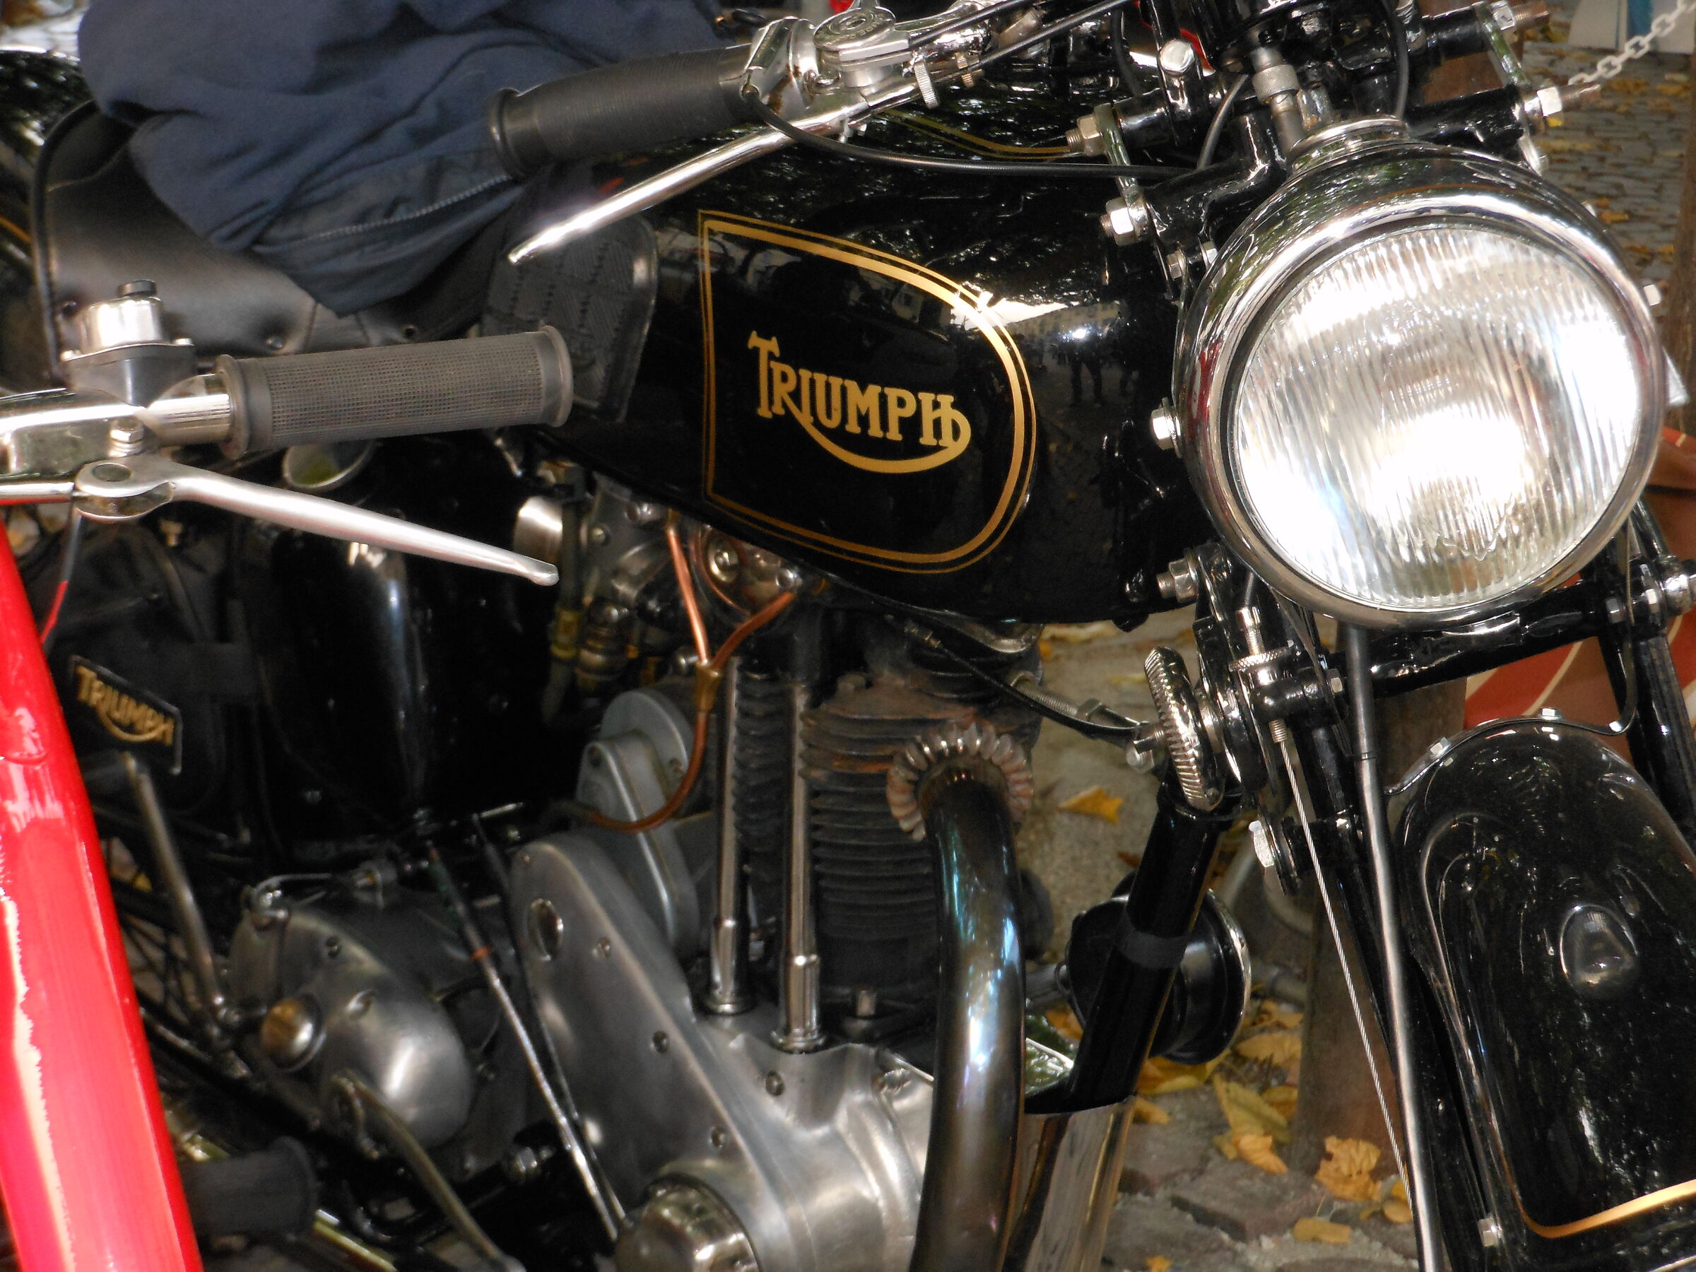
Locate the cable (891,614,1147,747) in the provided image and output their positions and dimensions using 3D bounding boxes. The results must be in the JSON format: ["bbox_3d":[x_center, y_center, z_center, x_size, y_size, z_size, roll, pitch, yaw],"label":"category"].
[{"bbox_3d":[0.085,0.023,2.100,0.022,0.032,0.180,-13,24,-37],"label":"cable"}]

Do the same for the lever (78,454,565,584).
[{"bbox_3d":[-0.188,-0.041,1.500,0.172,0.025,0.038,12,22,5],"label":"lever"}]

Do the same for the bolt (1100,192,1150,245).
[{"bbox_3d":[0.125,-0.188,1.926,0.018,0.019,0.019,-15,25,3],"label":"bolt"}]

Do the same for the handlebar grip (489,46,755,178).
[{"bbox_3d":[-0.105,-0.245,2.000,0.132,0.044,0.044,-6,17,21],"label":"handlebar grip"}]

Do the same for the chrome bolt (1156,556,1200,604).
[{"bbox_3d":[0.149,-0.025,1.925,0.017,0.018,0.018,-15,25,3],"label":"chrome bolt"}]

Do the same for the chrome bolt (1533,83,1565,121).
[{"bbox_3d":[0.315,-0.240,1.914,0.011,0.017,0.017,-15,25,3],"label":"chrome bolt"}]

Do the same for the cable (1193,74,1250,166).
[{"bbox_3d":[0.170,-0.235,1.940,0.026,0.045,0.018,-15,25,3],"label":"cable"}]

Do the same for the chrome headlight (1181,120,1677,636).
[{"bbox_3d":[0.241,-0.120,1.835,0.200,0.203,0.165,-15,25,3],"label":"chrome headlight"}]

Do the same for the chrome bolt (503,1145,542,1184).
[{"bbox_3d":[-0.189,0.307,2.480,0.018,0.018,0.018,-13,24,-37],"label":"chrome bolt"}]

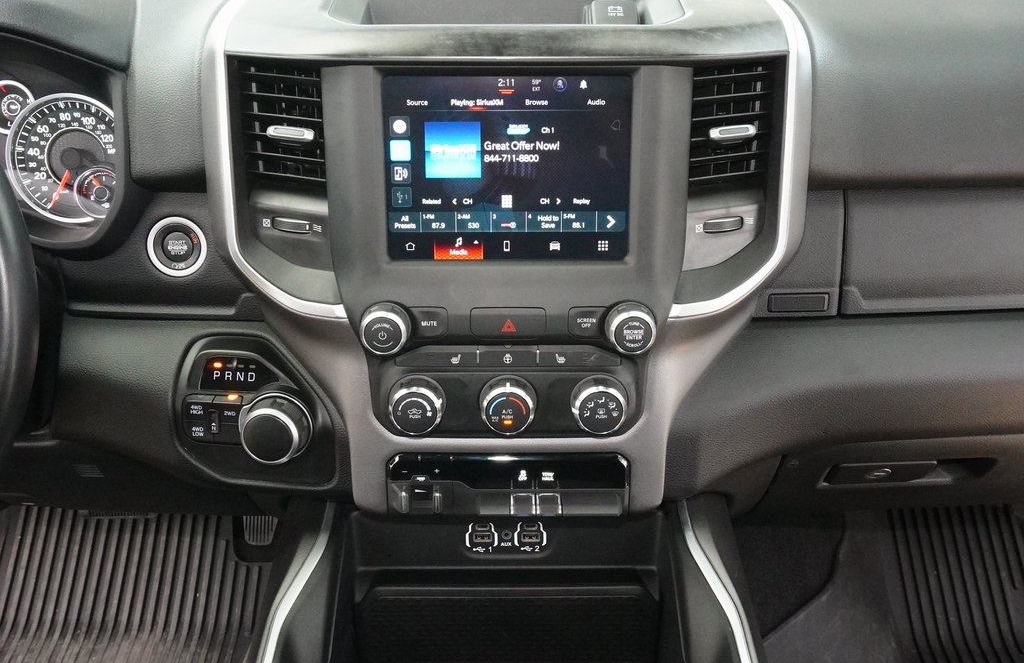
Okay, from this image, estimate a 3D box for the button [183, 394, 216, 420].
[{"bbox_3d":[-0.236,0.057,0.771,0.021,0.019,0.008,2,16,5],"label":"button"}]

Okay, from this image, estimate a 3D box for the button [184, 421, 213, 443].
[{"bbox_3d":[-0.240,0.077,0.785,0.021,0.018,0.008,0,15,0],"label":"button"}]

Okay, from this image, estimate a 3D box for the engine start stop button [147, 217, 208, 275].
[{"bbox_3d":[-0.247,-0.062,0.755,0.044,0.044,0.012,0,3,1],"label":"engine start stop button"}]

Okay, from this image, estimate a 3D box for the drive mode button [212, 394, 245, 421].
[{"bbox_3d":[-0.213,0.058,0.769,0.022,0.020,0.008,2,16,5],"label":"drive mode button"}]

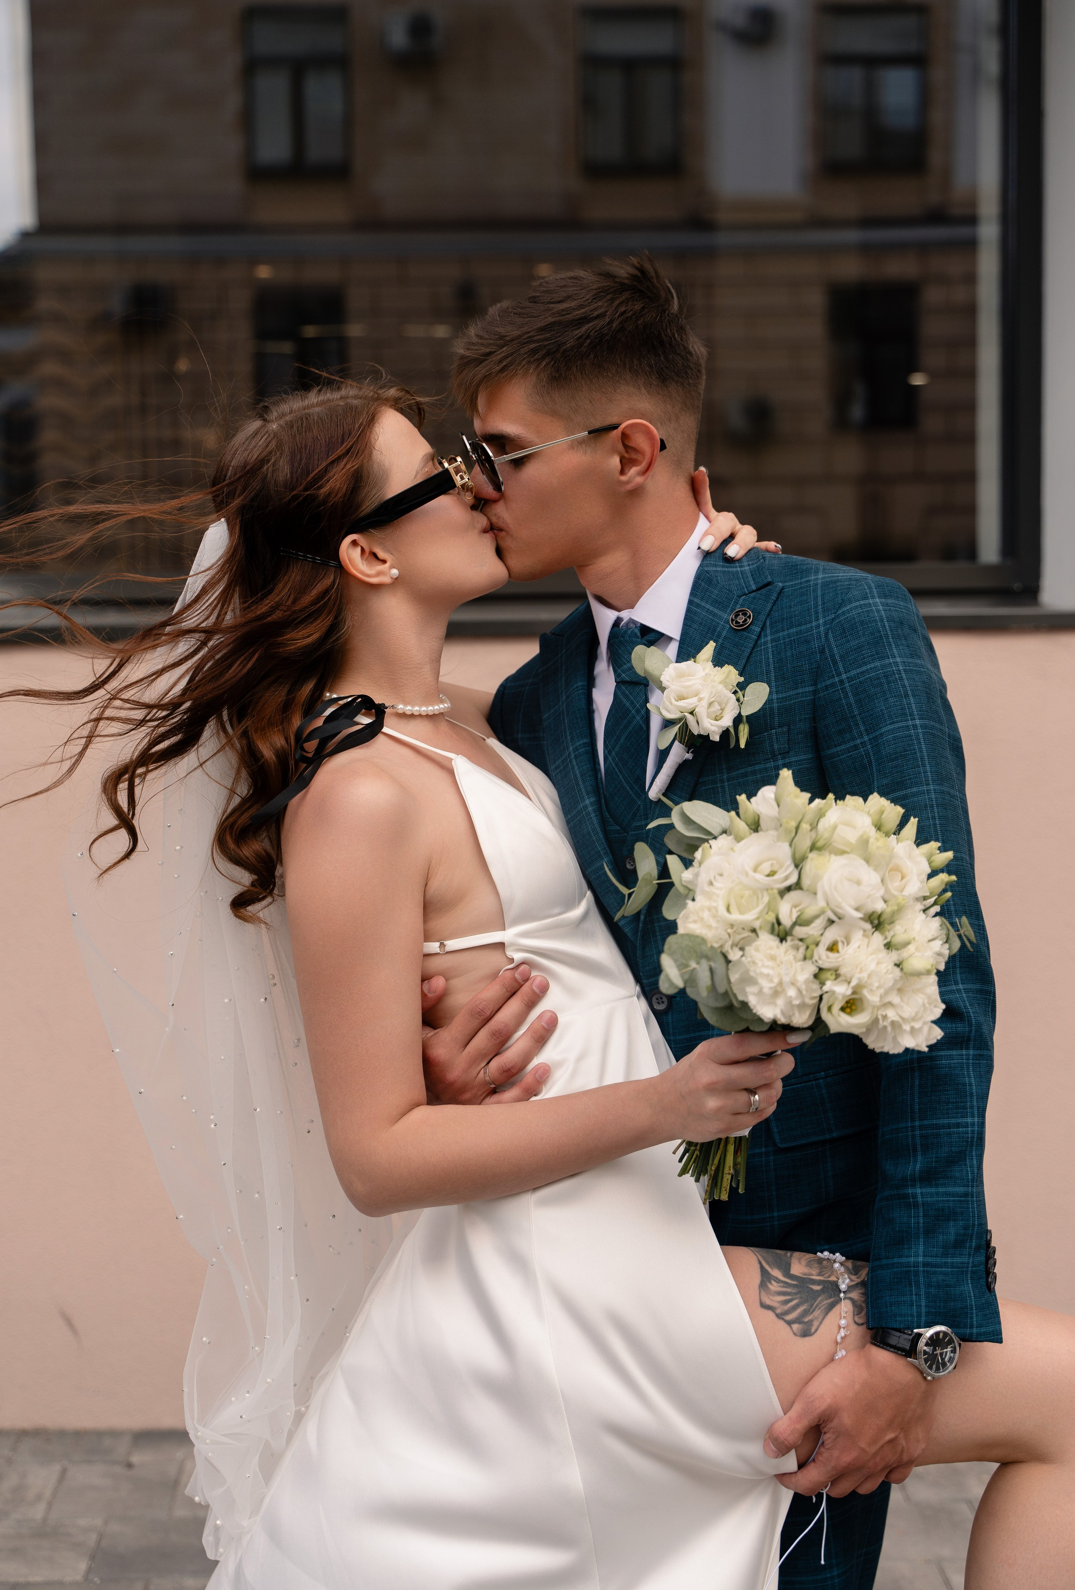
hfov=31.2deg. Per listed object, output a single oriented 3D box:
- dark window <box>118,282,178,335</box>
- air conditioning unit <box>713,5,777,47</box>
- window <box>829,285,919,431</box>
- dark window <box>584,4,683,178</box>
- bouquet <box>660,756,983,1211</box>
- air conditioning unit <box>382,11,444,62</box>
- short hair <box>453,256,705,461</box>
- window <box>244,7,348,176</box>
[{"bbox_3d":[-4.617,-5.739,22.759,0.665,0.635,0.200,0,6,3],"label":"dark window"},{"bbox_3d":[2.382,-8.730,21.863,0.708,0.472,0.330,0,6,3],"label":"air conditioning unit"},{"bbox_3d":[3.921,-5.084,22.401,1.010,1.663,0.150,0,6,3],"label":"window"},{"bbox_3d":[1.082,-8.117,22.200,1.141,1.845,0.150,0,6,3],"label":"dark window"},{"bbox_3d":[0.218,0.150,1.520,0.250,0.335,0.220,18,5,5],"label":"bouquet"},{"bbox_3d":[-1.429,-8.687,22.061,0.700,0.574,0.330,0,6,3],"label":"air conditioning unit"},{"bbox_3d":[0.035,-0.371,1.620,0.212,0.170,0.175,-3,3,-9],"label":"short hair"},{"bbox_3d":[-2.813,-8.179,22.390,1.165,1.904,0.150,0,6,3],"label":"window"}]

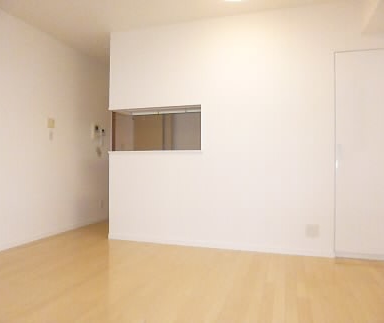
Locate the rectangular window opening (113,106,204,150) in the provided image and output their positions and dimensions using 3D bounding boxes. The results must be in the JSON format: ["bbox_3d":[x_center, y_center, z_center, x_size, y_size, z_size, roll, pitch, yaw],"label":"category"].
[{"bbox_3d":[-0.406,-0.366,3.479,1.104,0.494,0.150,0,0,17],"label":"rectangular window opening"}]

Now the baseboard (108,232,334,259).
[{"bbox_3d":[0.189,0.891,3.208,2.460,0.070,0.015,0,0,17],"label":"baseboard"}]

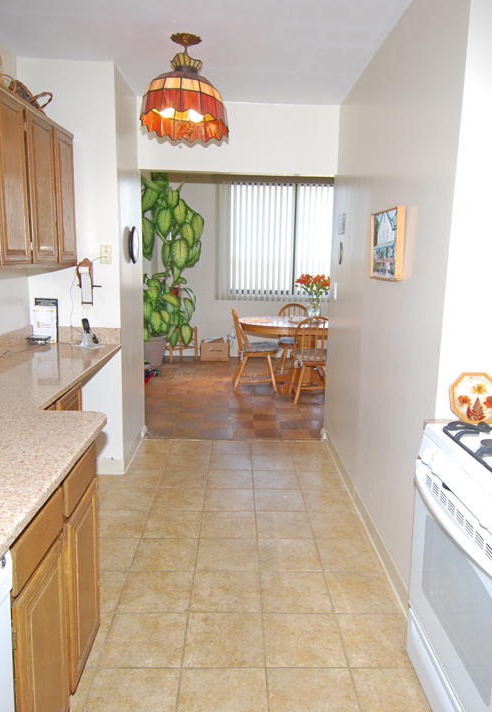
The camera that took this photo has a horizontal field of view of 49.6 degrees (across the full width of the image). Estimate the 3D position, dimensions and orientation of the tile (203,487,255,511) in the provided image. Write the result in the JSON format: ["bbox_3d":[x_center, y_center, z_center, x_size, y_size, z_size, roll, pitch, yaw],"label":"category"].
[{"bbox_3d":[-0.100,0.886,3.258,0.303,0.010,0.300,1,11,-1],"label":"tile"}]

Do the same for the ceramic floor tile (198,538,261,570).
[{"bbox_3d":[-0.091,1.000,2.673,0.301,0.010,0.296,1,11,-1],"label":"ceramic floor tile"}]

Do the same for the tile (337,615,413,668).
[{"bbox_3d":[0.530,1.116,2.092,0.303,0.010,0.300,1,11,-1],"label":"tile"}]

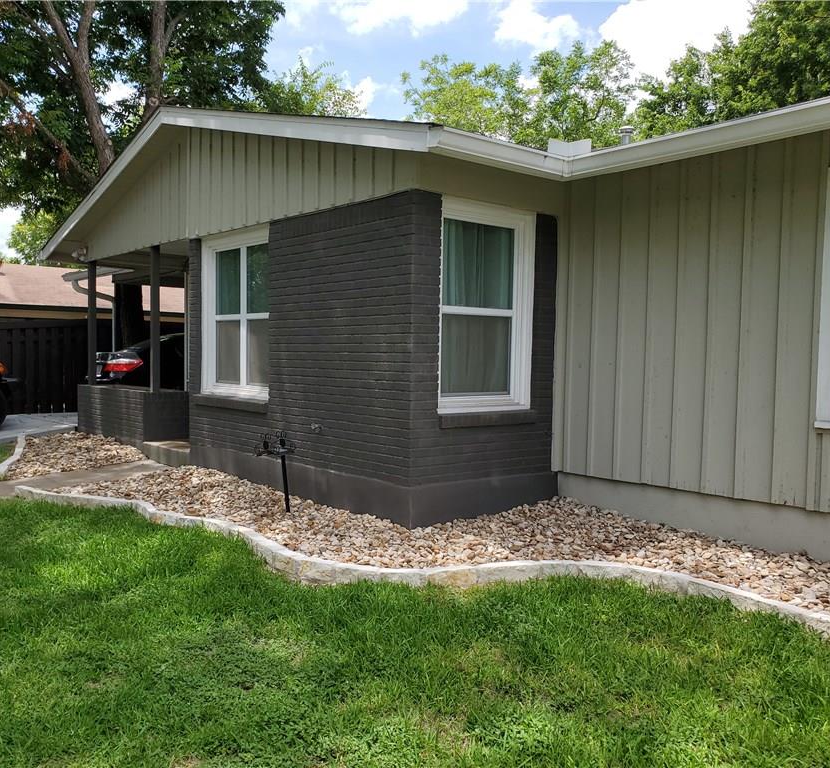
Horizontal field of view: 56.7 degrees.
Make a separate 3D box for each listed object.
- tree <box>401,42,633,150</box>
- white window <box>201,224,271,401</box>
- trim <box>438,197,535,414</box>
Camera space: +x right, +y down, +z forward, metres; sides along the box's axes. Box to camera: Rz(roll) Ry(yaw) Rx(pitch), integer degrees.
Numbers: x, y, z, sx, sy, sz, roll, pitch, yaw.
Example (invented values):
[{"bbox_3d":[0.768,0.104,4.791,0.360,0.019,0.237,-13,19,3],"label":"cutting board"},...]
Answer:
[{"bbox_3d":[2.366,-3.717,18.632,6.300,9.000,6.500,0,2,-42],"label":"tree"},{"bbox_3d":[-1.708,-0.679,7.511,0.119,1.635,1.447,0,2,-42],"label":"white window"},{"bbox_3d":[0.525,-0.592,6.053,1.110,1.645,0.119,0,2,-42],"label":"trim"}]

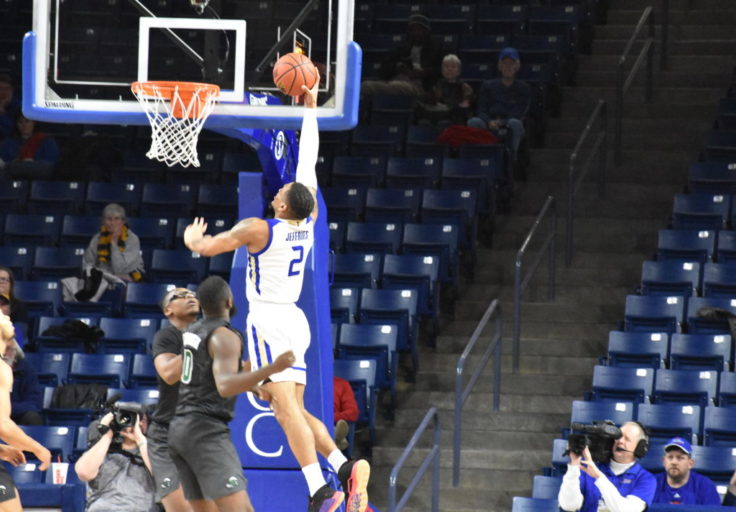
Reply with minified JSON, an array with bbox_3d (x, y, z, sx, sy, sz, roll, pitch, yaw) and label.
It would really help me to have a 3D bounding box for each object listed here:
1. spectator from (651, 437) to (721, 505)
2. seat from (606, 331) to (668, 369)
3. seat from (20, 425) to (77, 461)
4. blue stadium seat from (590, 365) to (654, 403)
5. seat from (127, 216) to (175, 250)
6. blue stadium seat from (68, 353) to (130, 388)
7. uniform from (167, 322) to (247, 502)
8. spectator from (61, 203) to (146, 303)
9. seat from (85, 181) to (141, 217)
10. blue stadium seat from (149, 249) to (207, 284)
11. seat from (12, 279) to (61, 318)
[{"bbox_3d":[1.970,1.746,33.819,0.550,1.240,0.680,1,-3,10],"label":"spectator"},{"bbox_3d":[2.149,1.001,43.825,0.510,0.780,0.500,1,-2,12],"label":"seat"},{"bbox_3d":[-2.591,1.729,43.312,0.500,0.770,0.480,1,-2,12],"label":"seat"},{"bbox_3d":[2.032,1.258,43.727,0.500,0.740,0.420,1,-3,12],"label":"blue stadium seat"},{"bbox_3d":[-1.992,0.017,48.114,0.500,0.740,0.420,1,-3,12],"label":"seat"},{"bbox_3d":[-2.205,1.175,43.836,0.500,0.780,0.500,1,-2,12],"label":"blue stadium seat"},{"bbox_3d":[-0.874,0.841,29.800,0.350,0.990,0.430,4,-4,-38],"label":"uniform"},{"bbox_3d":[-2.273,0.131,46.413,0.580,1.198,0.720,1,-3,13],"label":"spectator"},{"bbox_3d":[-2.313,-0.246,48.156,0.510,0.820,0.500,1,-3,13],"label":"seat"},{"bbox_3d":[-1.682,0.347,46.386,0.510,0.820,0.500,1,-3,13],"label":"blue stadium seat"},{"bbox_3d":[-2.855,0.601,45.735,0.500,0.780,0.500,1,-2,12],"label":"seat"}]

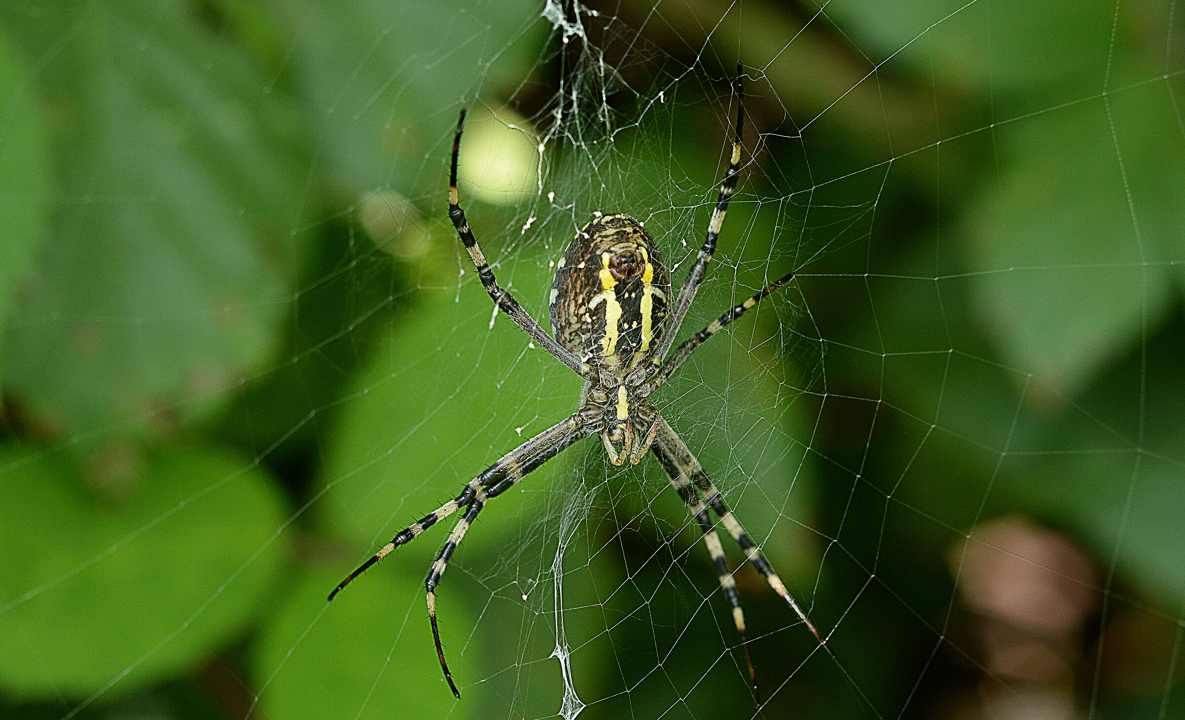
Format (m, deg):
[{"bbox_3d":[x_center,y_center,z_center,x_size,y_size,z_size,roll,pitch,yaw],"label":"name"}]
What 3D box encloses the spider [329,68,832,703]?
[{"bbox_3d":[-0.002,0.002,0.250,0.036,0.046,0.013,-3,0,0],"label":"spider"}]

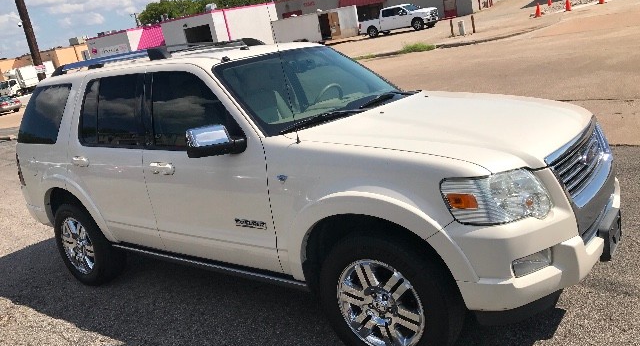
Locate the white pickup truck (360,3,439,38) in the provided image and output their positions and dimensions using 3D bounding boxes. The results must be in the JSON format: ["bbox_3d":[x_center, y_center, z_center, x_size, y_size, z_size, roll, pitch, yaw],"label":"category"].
[{"bbox_3d":[5.786,-11.269,38.272,5.890,1.960,2.100,3,18,40],"label":"white pickup truck"}]

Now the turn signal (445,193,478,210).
[{"bbox_3d":[0.610,0.124,2.237,0.115,0.067,0.045,-5,12,13],"label":"turn signal"}]

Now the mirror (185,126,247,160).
[{"bbox_3d":[-0.585,-0.168,2.857,0.190,0.170,0.240,1,15,37],"label":"mirror"}]

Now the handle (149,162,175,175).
[{"bbox_3d":[-1.016,-0.029,3.303,0.230,0.075,0.055,1,15,37],"label":"handle"}]

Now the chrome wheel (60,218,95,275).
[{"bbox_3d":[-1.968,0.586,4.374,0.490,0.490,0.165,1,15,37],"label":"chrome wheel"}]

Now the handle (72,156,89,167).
[{"bbox_3d":[-1.730,-0.078,3.754,0.190,0.075,0.050,2,17,38],"label":"handle"}]

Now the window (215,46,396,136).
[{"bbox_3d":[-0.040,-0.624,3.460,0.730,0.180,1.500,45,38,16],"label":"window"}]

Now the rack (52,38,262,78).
[{"bbox_3d":[-1.319,-0.985,4.325,1.600,0.130,1.160,2,17,38],"label":"rack"}]

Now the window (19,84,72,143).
[{"bbox_3d":[-2.283,-0.472,4.273,0.870,0.470,0.090,2,0,38],"label":"window"}]

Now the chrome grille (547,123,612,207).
[{"bbox_3d":[1.337,-0.102,2.577,0.170,0.350,0.880,-13,7,40],"label":"chrome grille"}]

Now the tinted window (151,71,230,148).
[{"bbox_3d":[-0.795,-0.403,3.184,0.760,0.500,0.060,1,0,37],"label":"tinted window"}]

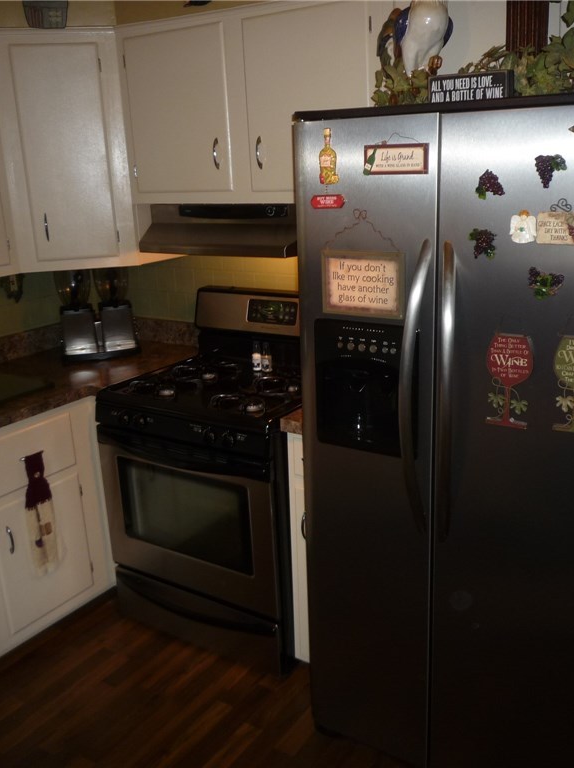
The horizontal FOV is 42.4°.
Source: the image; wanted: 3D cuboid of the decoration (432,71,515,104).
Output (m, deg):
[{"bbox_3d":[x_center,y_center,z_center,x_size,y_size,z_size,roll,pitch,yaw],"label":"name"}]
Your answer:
[{"bbox_3d":[0.405,-0.647,1.632,0.177,0.063,0.044,8,19,33],"label":"decoration"}]

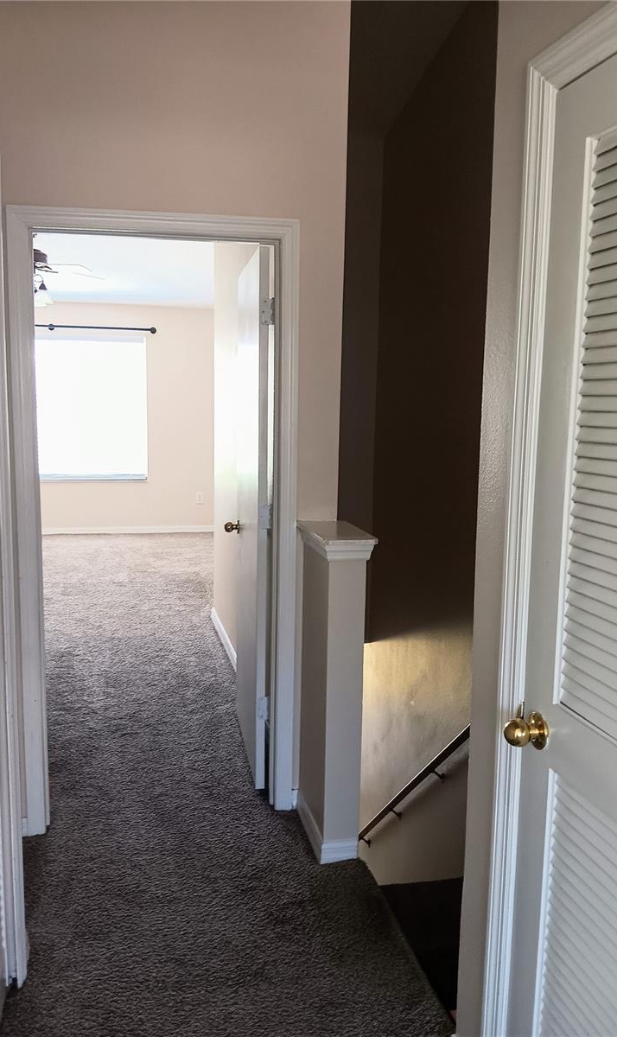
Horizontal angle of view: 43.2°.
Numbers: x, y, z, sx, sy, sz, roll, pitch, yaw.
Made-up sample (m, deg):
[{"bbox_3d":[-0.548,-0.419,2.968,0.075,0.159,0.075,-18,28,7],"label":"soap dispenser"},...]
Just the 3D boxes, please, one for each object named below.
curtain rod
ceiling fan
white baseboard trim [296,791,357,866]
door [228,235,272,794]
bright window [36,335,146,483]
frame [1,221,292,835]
[{"bbox_3d":[-2.675,-2.028,8.250,2.100,0.065,0.100,-1,8,-13],"label":"curtain rod"},{"bbox_3d":[-1.853,-1.587,5.100,1.280,0.420,1.280,-1,8,-13],"label":"ceiling fan"},{"bbox_3d":[0.067,1.080,2.761,0.133,0.078,0.343,-1,8,-13],"label":"white baseboard trim"},{"bbox_3d":[-0.237,-0.005,3.250,0.036,2.013,0.780,0,8,-10],"label":"door"},{"bbox_3d":[-2.713,-1.182,8.448,1.900,1.534,0.110,-1,8,-13],"label":"bright window"},{"bbox_3d":[-0.515,0.046,2.726,0.940,2.110,0.140,-1,8,-13],"label":"frame"}]

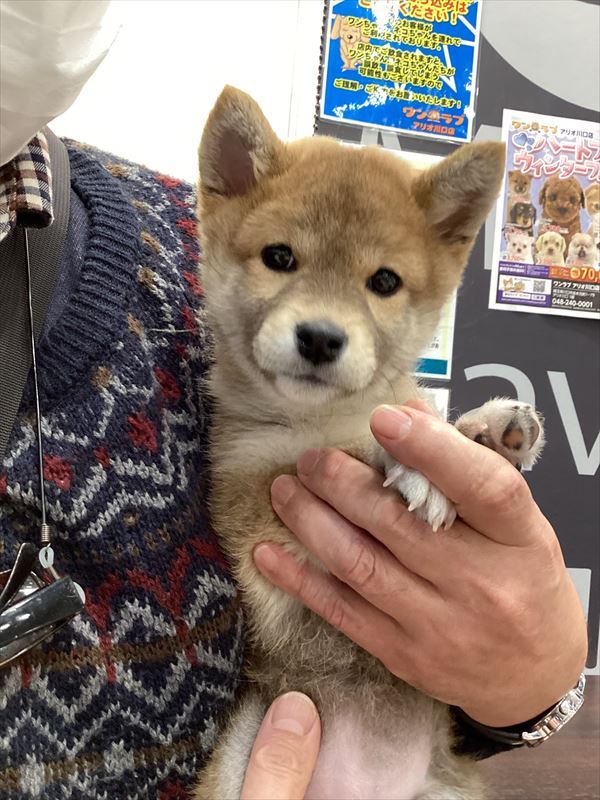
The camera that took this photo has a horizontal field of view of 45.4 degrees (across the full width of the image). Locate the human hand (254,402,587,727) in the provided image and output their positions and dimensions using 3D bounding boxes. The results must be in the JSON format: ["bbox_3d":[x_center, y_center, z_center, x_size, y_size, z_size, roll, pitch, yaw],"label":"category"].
[{"bbox_3d":[0.066,0.080,0.332,0.182,0.103,0.072,46,1,-19],"label":"human hand"}]

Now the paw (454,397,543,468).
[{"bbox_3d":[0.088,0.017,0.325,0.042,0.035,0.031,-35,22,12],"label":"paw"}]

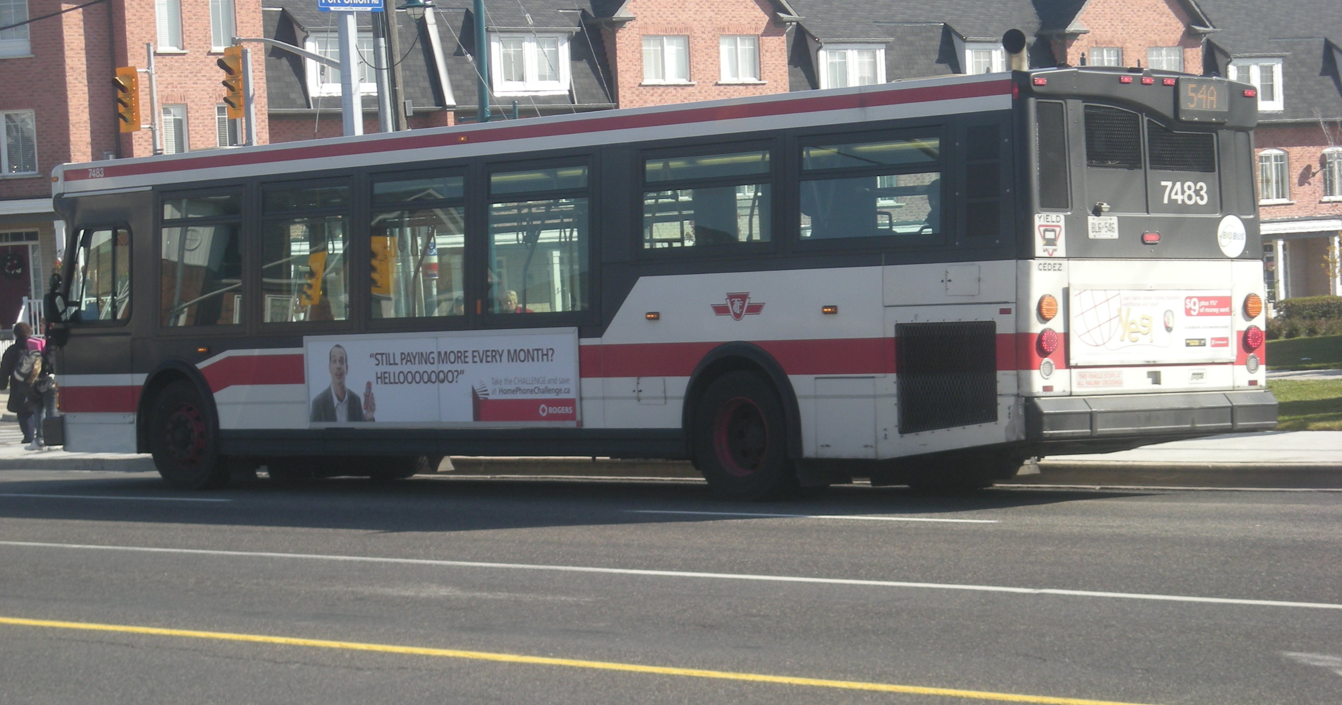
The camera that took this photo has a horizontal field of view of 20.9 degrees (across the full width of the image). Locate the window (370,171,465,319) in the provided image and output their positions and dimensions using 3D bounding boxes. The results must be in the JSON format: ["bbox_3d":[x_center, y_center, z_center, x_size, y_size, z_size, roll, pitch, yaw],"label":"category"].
[{"bbox_3d":[-2.049,-0.860,29.646,0.050,1.150,1.250,0,-1,-42],"label":"window"}]

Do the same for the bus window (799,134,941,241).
[{"bbox_3d":[1.430,-1.178,26.247,0.060,0.700,1.420,-1,0,-43],"label":"bus window"}]

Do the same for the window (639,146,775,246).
[{"bbox_3d":[0.273,-1.149,27.506,0.060,0.700,1.420,-1,0,-43],"label":"window"}]

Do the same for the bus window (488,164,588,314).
[{"bbox_3d":[-1.026,-0.876,28.497,0.050,1.130,1.240,0,-1,-42],"label":"bus window"}]

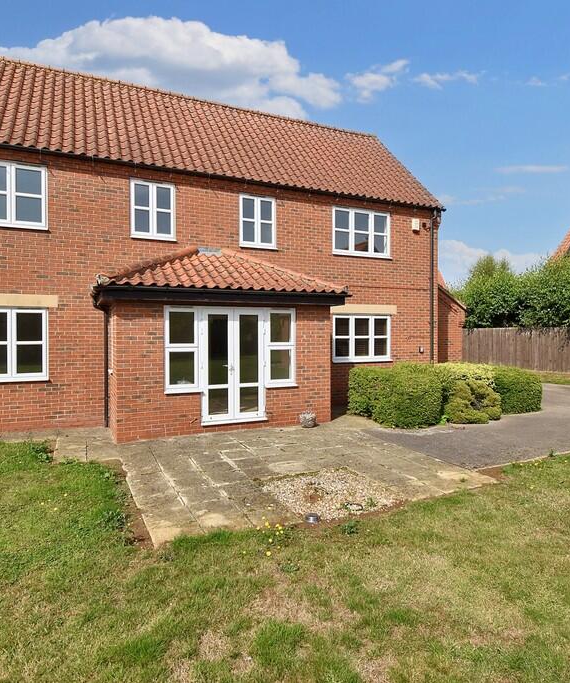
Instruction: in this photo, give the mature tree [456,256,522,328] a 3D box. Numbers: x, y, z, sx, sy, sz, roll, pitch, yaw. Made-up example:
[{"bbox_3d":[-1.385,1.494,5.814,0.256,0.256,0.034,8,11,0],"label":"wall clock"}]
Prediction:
[{"bbox_3d":[11.328,-1.582,23.615,3.400,6.239,3.400,0,0,-22],"label":"mature tree"}]

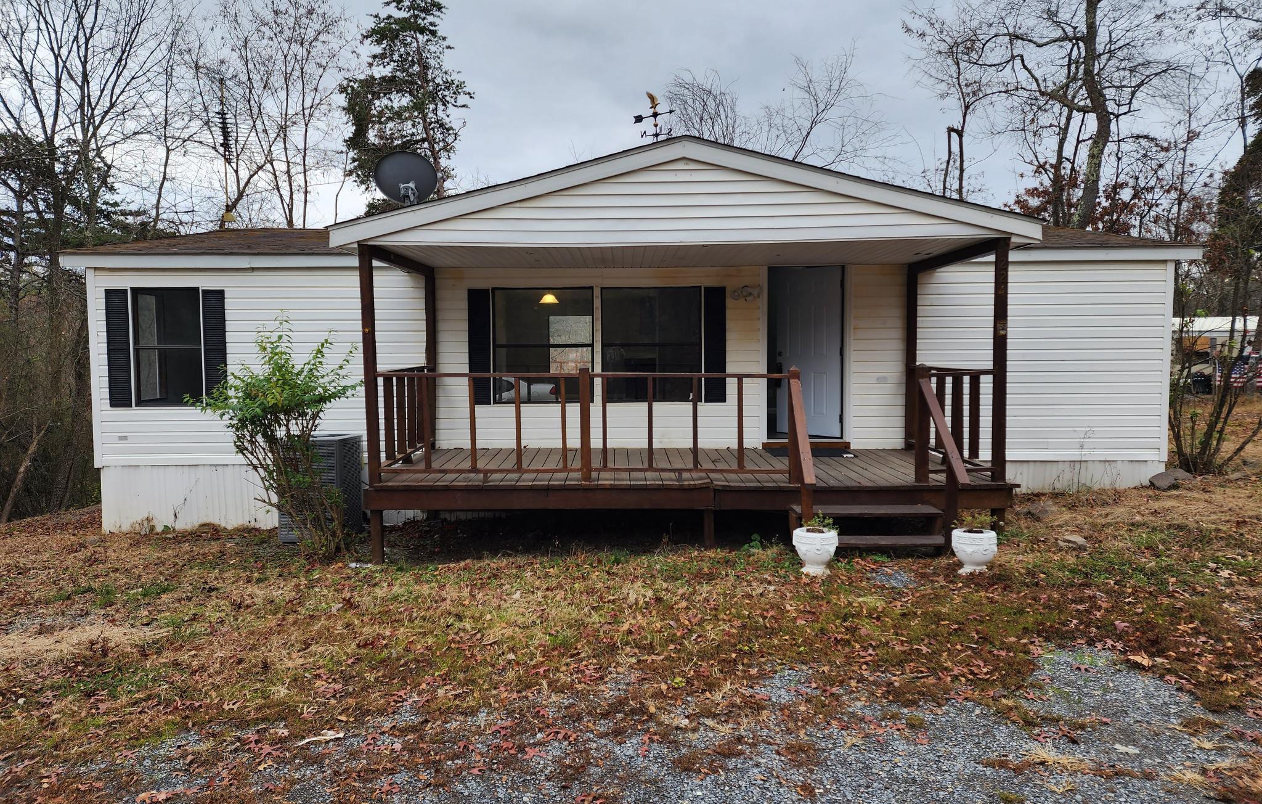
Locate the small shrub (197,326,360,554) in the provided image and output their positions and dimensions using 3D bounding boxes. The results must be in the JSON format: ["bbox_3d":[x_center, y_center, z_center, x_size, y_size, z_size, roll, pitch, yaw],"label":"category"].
[{"bbox_3d":[-3.181,0.320,7.537,1.542,2.214,1.400,0,4,0],"label":"small shrub"}]

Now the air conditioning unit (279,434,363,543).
[{"bbox_3d":[-3.252,0.885,8.779,0.644,1.031,0.640,0,4,0],"label":"air conditioning unit"}]

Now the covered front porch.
[{"bbox_3d":[0.472,-0.501,8.216,6.100,3.630,2.760,0,4,0],"label":"covered front porch"}]

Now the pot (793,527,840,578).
[{"bbox_3d":[1.376,1.120,6.249,0.333,0.298,0.333,0,4,0],"label":"pot"}]

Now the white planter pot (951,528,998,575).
[{"bbox_3d":[2.523,1.103,6.166,0.327,0.282,0.327,0,4,0],"label":"white planter pot"}]

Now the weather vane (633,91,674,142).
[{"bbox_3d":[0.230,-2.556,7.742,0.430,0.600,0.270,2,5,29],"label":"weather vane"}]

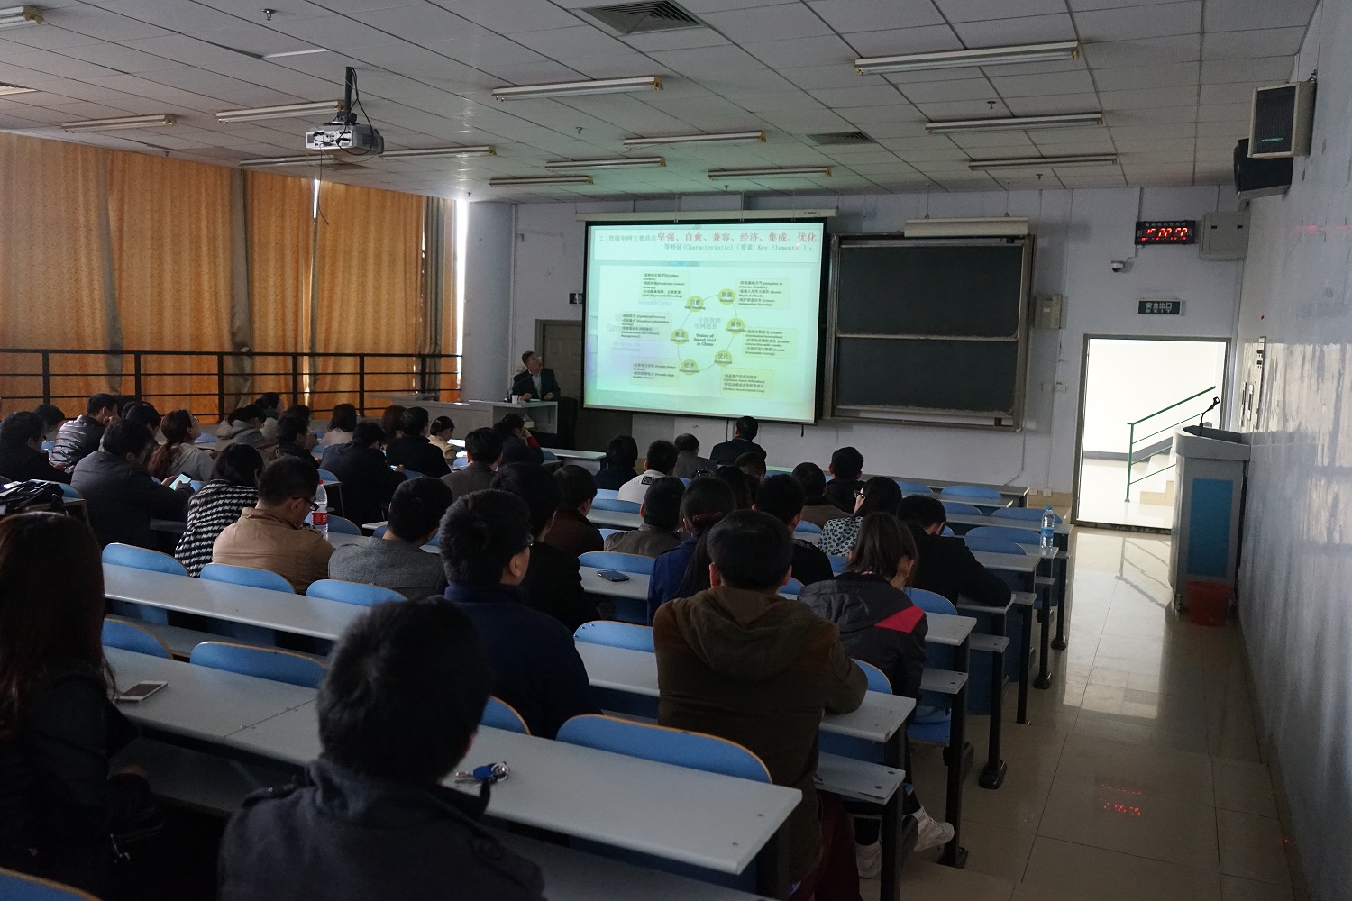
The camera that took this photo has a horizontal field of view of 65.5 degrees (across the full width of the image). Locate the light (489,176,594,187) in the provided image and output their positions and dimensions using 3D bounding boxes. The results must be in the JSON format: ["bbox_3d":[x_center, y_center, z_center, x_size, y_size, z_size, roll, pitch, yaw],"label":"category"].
[{"bbox_3d":[-1.488,-2.958,11.627,1.240,0.068,0.110,5,7,25],"label":"light"}]

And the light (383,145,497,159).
[{"bbox_3d":[-2.233,-2.789,9.899,1.260,0.068,0.115,5,7,25],"label":"light"}]

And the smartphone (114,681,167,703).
[{"bbox_3d":[-1.162,0.527,2.286,0.059,0.009,0.114,2,6,0],"label":"smartphone"}]

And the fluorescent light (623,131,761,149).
[{"bbox_3d":[0.137,-2.610,8.847,1.250,0.070,0.130,5,7,25],"label":"fluorescent light"}]

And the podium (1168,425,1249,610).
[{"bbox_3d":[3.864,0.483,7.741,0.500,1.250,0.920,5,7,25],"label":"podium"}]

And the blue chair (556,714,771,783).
[{"bbox_3d":[0.045,0.920,2.292,0.460,0.840,0.460,5,7,25],"label":"blue chair"}]

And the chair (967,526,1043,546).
[{"bbox_3d":[2.038,0.836,6.515,0.460,0.780,0.420,5,7,25],"label":"chair"}]

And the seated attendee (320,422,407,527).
[{"bbox_3d":[-2.268,0.385,7.628,0.570,1.180,0.740,5,7,30],"label":"seated attendee"}]

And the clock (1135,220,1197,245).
[{"bbox_3d":[4.886,-2.171,10.503,0.540,0.225,0.060,5,7,25],"label":"clock"}]

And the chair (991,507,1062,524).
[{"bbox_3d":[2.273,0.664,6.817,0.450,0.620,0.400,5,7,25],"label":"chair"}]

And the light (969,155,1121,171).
[{"bbox_3d":[3.258,-2.573,9.396,1.240,0.070,0.130,5,7,25],"label":"light"}]

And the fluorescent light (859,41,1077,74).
[{"bbox_3d":[1.655,-2.254,6.059,1.250,0.068,0.115,5,7,25],"label":"fluorescent light"}]

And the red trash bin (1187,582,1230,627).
[{"bbox_3d":[3.730,1.081,7.381,0.295,0.270,0.295,5,7,25],"label":"red trash bin"}]

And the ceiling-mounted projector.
[{"bbox_3d":[-2.154,-2.229,6.884,0.395,0.531,0.310,5,7,25],"label":"ceiling-mounted projector"}]

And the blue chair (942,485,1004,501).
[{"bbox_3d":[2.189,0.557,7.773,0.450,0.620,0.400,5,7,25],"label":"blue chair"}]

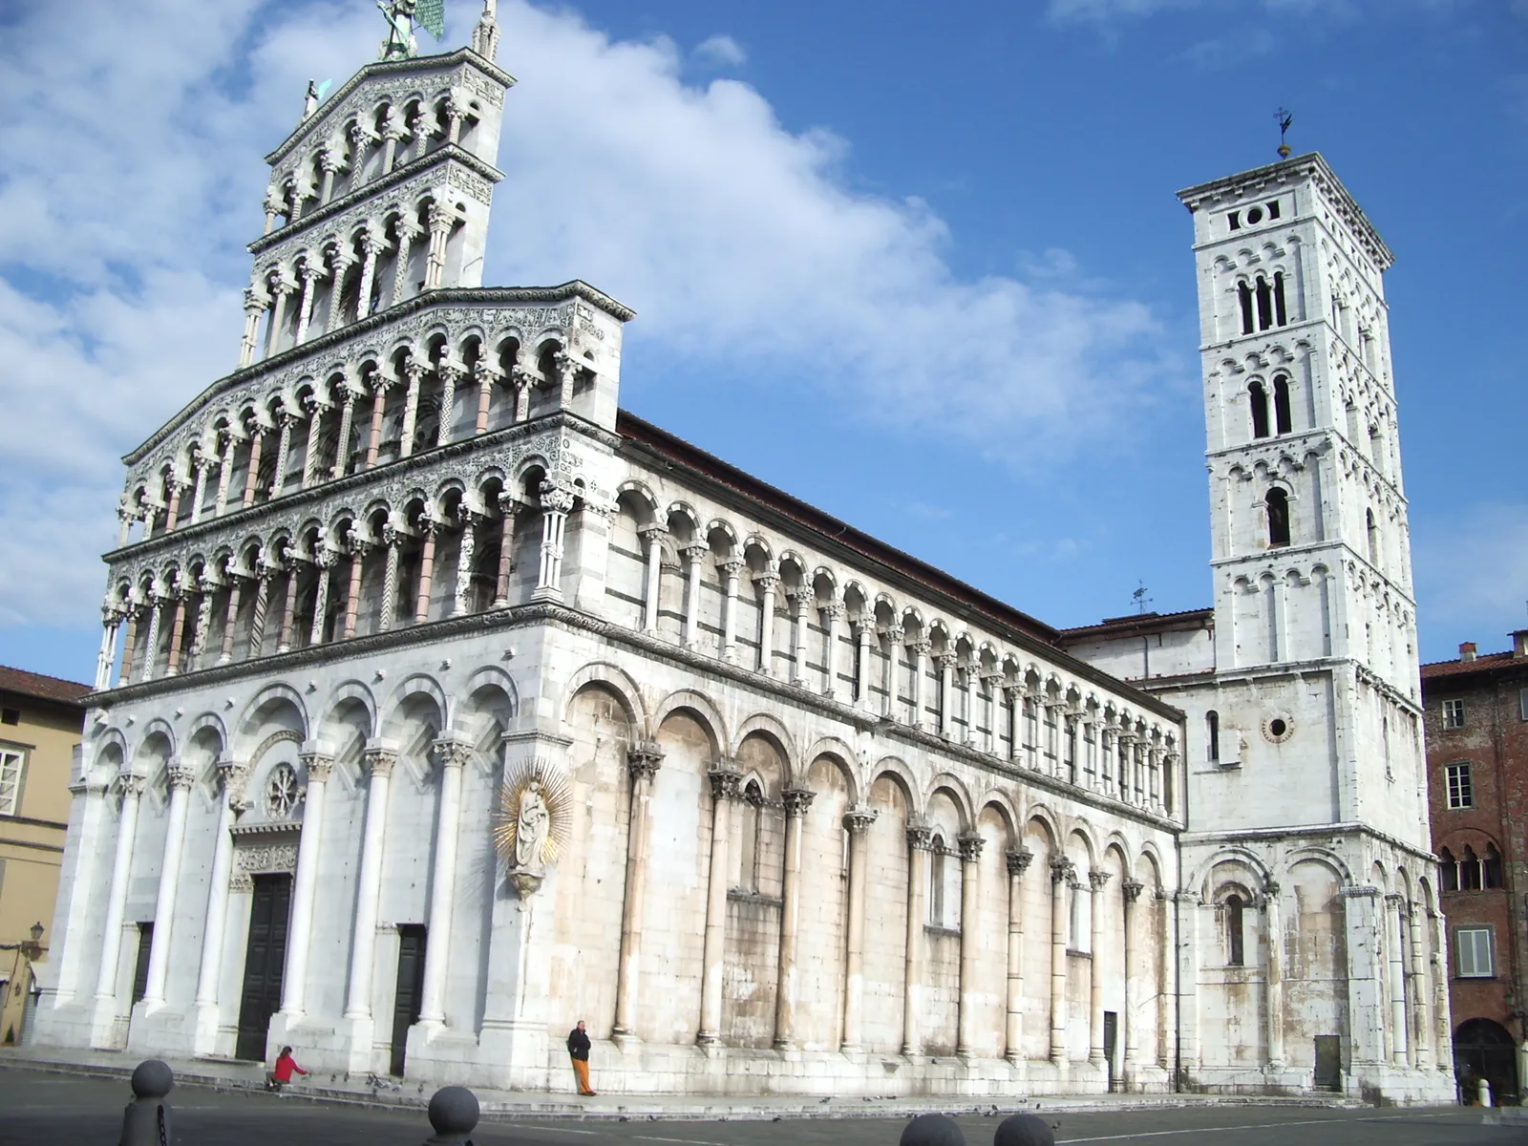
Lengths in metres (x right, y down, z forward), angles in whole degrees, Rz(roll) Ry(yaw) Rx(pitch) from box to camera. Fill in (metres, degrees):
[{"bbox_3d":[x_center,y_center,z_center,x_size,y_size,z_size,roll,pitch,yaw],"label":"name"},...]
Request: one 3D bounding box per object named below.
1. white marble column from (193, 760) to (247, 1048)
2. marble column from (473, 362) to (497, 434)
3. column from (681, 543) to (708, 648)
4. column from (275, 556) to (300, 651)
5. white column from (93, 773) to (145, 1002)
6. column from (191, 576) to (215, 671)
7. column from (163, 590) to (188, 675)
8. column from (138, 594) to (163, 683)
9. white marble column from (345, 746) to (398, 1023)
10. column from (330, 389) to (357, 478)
[{"bbox_3d":[-15.177,9.174,43.212,0.750,8.000,0.750,-11,-22,37],"label":"white marble column"},{"bbox_3d":[-7.740,-4.700,42.399,0.450,2.275,0.450,-11,-22,36],"label":"marble column"},{"bbox_3d":[-2.115,0.757,46.223,0.480,3.200,0.460,-11,-22,36],"label":"column"},{"bbox_3d":[-14.423,1.078,46.758,0.460,2.970,0.460,-11,-22,37],"label":"column"},{"bbox_3d":[-20.510,9.923,49.183,0.740,7.400,0.740,-11,-22,37],"label":"white column"},{"bbox_3d":[-18.040,1.699,49.680,0.470,3.120,0.470,-11,-22,37],"label":"column"},{"bbox_3d":[-18.714,1.950,49.088,0.400,2.800,0.400,-11,-22,37],"label":"column"},{"bbox_3d":[-20.427,2.279,51.563,0.450,3.080,0.450,-11,-22,37],"label":"column"},{"bbox_3d":[-10.420,8.121,40.841,0.740,7.300,0.740,-11,-22,37],"label":"white marble column"},{"bbox_3d":[-12.906,-4.243,47.356,0.520,3.150,0.520,-11,-22,37],"label":"column"}]

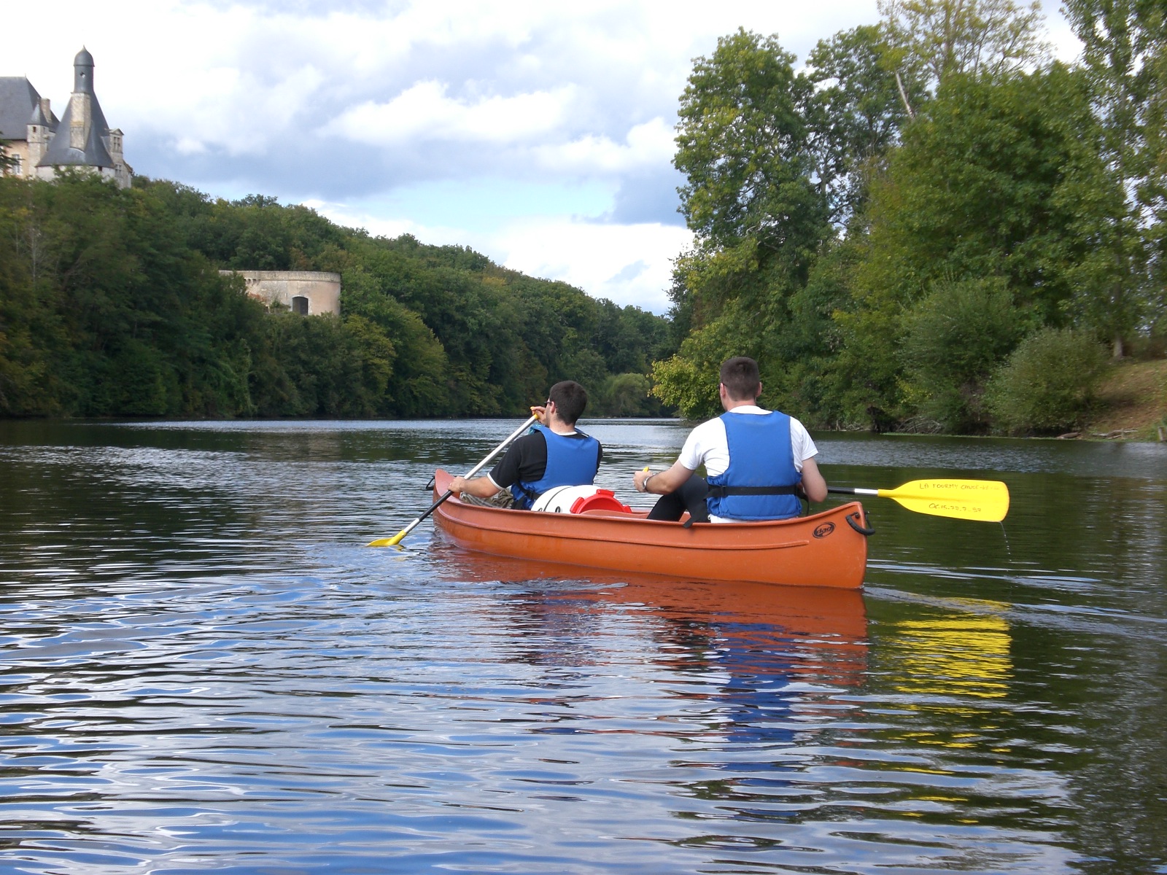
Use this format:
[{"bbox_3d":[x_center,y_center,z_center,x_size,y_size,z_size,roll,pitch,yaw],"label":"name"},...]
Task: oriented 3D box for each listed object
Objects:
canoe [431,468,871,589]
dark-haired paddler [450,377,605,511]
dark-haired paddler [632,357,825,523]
[{"bbox_3d":[0.140,0.470,12.300,0.880,0.500,4.750,0,1,-25],"label":"canoe"},{"bbox_3d":[-0.360,0.175,13.200,0.630,0.950,1.000,0,1,-27],"label":"dark-haired paddler"},{"bbox_3d":[0.610,0.145,11.400,0.680,1.000,1.000,0,1,-21],"label":"dark-haired paddler"}]

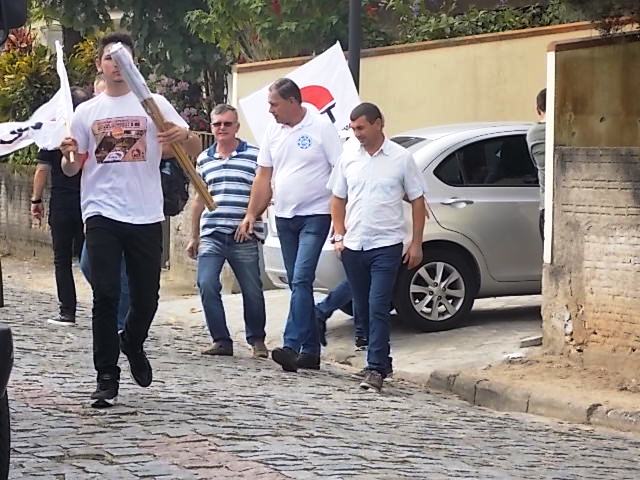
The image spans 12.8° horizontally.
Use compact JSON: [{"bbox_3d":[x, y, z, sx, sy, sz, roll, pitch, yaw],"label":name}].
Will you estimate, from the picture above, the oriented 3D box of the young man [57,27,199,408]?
[{"bbox_3d":[-0.910,-0.098,13.600,0.640,1.777,0.580,0,1,-2],"label":"young man"}]

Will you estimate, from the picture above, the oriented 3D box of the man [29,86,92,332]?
[{"bbox_3d":[-1.862,-0.247,21.000,0.550,1.755,0.420,-1,1,-30],"label":"man"}]

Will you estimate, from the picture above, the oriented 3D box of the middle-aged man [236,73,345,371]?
[{"bbox_3d":[-0.185,-0.090,17.300,0.600,1.777,0.500,1,1,25],"label":"middle-aged man"}]

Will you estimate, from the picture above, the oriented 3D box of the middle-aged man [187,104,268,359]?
[{"bbox_3d":[-0.601,-0.058,18.900,0.560,1.676,0.430,0,1,10],"label":"middle-aged man"}]

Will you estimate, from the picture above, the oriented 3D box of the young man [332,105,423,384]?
[{"bbox_3d":[0.343,0.040,16.700,0.540,1.686,0.420,0,1,18],"label":"young man"}]

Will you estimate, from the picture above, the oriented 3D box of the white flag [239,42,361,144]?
[{"bbox_3d":[-0.087,-0.843,18.400,0.750,0.630,0.150,-27,1,0],"label":"white flag"}]

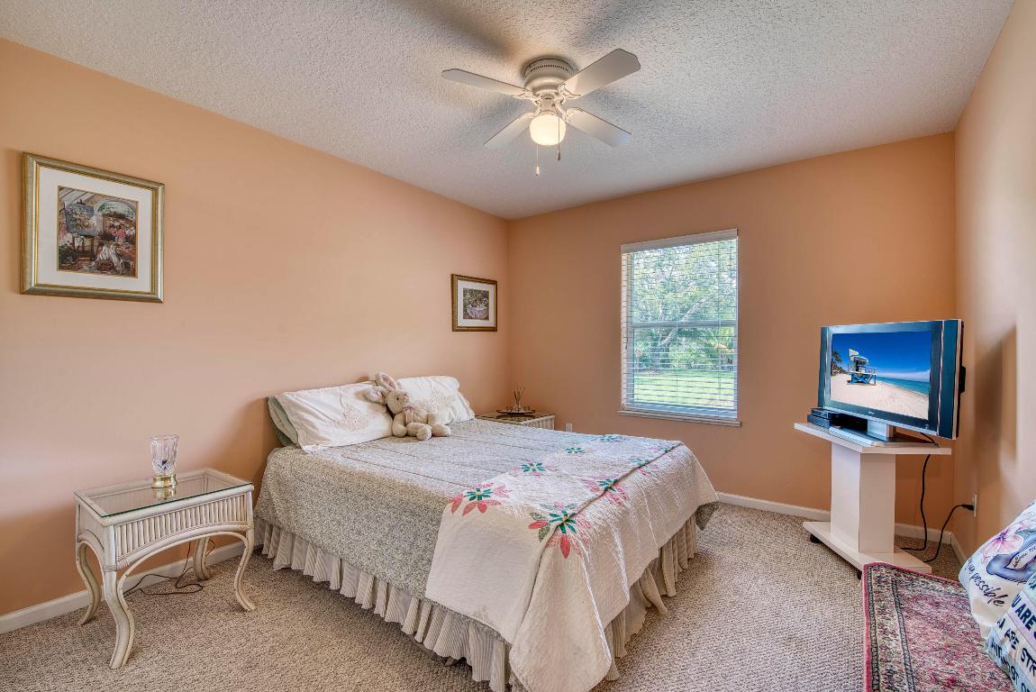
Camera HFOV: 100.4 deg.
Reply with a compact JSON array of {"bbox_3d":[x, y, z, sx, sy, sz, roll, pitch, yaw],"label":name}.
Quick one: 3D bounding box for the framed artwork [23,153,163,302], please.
[{"bbox_3d":[-1.908,-0.508,1.971,0.030,0.590,0.460,0,0,37],"label":"framed artwork"}]

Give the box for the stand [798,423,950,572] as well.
[{"bbox_3d":[1.936,0.838,2.428,0.420,0.671,0.620,0,0,6],"label":"stand"}]

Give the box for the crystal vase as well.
[{"bbox_3d":[-1.569,0.508,1.915,0.100,0.214,0.100,0,0,37],"label":"crystal vase"}]

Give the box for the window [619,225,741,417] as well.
[{"bbox_3d":[1.266,-0.157,3.468,0.920,1.420,0.100,0,0,37],"label":"window"}]

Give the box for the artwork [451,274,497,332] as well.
[{"bbox_3d":[-0.392,-0.380,4.020,0.030,0.500,0.600,0,0,37],"label":"artwork"}]

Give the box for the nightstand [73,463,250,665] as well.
[{"bbox_3d":[-1.524,0.898,1.876,0.500,0.566,0.500,0,0,37],"label":"nightstand"}]

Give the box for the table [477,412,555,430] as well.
[{"bbox_3d":[-0.031,0.889,3.759,0.500,0.566,0.500,0,0,37],"label":"table"}]

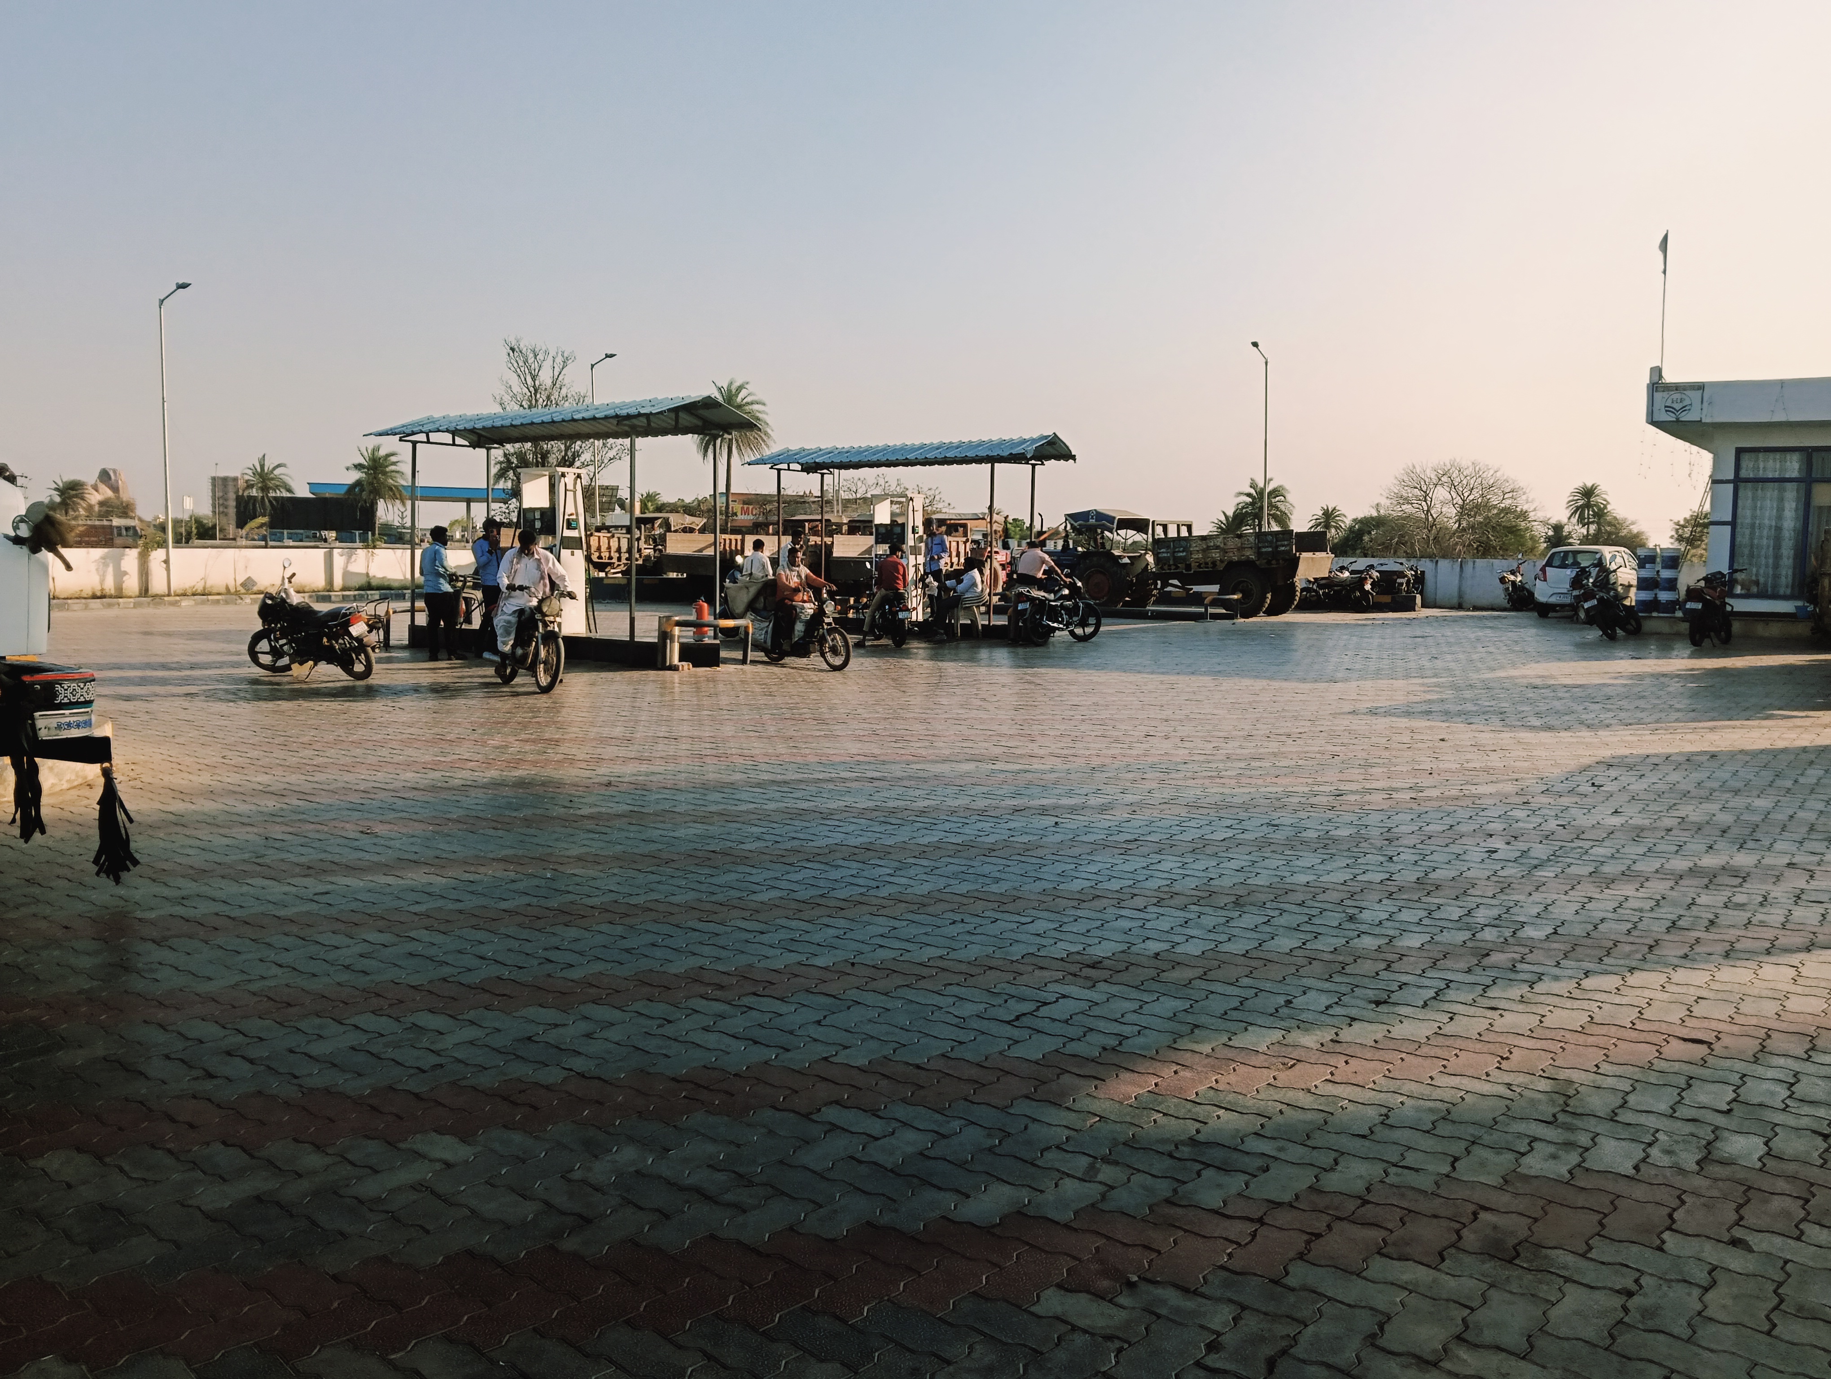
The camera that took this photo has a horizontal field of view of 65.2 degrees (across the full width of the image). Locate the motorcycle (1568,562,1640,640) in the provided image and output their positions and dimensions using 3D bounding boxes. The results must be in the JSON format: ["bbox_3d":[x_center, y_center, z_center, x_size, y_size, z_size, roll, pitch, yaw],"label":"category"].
[{"bbox_3d":[11.481,-1.377,23.481,0.780,1.100,2.000,-16,-6,40],"label":"motorcycle"}]

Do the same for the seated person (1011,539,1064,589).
[{"bbox_3d":[1.791,-1.422,20.700,0.580,1.480,0.750,5,7,40],"label":"seated person"}]

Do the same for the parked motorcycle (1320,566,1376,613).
[{"bbox_3d":[9.707,-2.307,32.730,1.950,1.100,0.750,5,7,38],"label":"parked motorcycle"}]

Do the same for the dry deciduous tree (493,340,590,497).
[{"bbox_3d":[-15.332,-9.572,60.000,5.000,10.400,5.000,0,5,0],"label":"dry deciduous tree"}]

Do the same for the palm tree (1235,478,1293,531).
[{"bbox_3d":[20.642,-9.737,84.442,3.400,5.600,3.400,0,6,0],"label":"palm tree"}]

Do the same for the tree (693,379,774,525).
[{"bbox_3d":[-8.841,-10.241,69.331,3.990,9.388,3.990,0,6,0],"label":"tree"}]

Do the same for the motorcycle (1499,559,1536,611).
[{"bbox_3d":[13.761,-2.273,32.431,0.750,1.120,1.950,4,7,36],"label":"motorcycle"}]

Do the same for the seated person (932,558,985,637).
[{"bbox_3d":[0.665,-1.385,21.800,0.780,1.240,0.520,0,5,0],"label":"seated person"}]

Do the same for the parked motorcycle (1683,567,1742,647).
[{"bbox_3d":[12.147,-1.218,21.826,2.000,1.090,0.750,-5,4,-43],"label":"parked motorcycle"}]

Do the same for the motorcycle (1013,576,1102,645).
[{"bbox_3d":[2.178,-1.201,21.487,1.980,1.100,0.750,-5,8,-43],"label":"motorcycle"}]

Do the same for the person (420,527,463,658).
[{"bbox_3d":[-5.937,-1.207,17.909,0.420,1.667,0.520,-4,7,-37],"label":"person"}]

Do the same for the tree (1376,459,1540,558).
[{"bbox_3d":[30.107,-9.519,79.430,9.200,6.391,8.740,0,6,0],"label":"tree"}]

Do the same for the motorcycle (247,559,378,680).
[{"bbox_3d":[-6.735,-0.726,15.960,1.950,1.200,0.750,3,6,24],"label":"motorcycle"}]

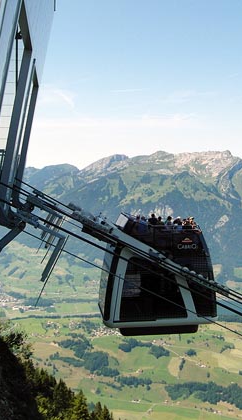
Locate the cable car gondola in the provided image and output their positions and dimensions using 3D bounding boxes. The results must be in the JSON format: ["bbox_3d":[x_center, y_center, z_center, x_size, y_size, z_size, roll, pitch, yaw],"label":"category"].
[{"bbox_3d":[1.580,2.890,21.600,5.050,5.100,2.750,-1,6,-9],"label":"cable car gondola"}]

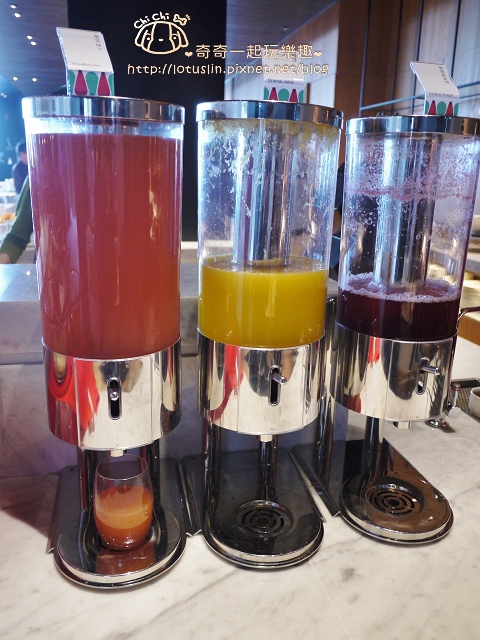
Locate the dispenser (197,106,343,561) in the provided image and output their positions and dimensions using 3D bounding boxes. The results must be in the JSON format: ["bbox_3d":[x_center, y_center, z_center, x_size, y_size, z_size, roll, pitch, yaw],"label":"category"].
[{"bbox_3d":[0.034,0.010,0.745,0.198,0.589,0.285,-2,18,-11],"label":"dispenser"}]

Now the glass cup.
[{"bbox_3d":[-0.158,0.251,0.708,0.079,0.115,0.079,-2,18,-12],"label":"glass cup"}]

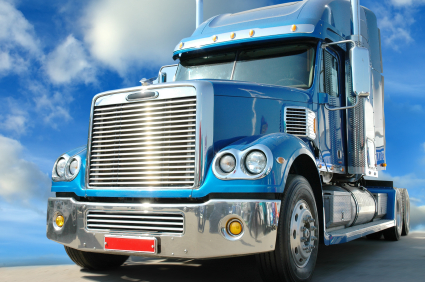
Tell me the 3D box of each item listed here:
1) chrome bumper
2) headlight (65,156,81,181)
[{"bbox_3d":[-0.635,0.755,4.503,2.500,0.490,0.290,-3,-7,28],"label":"chrome bumper"},{"bbox_3d":[-1.366,0.266,5.023,0.175,0.220,0.090,-4,-8,32],"label":"headlight"}]

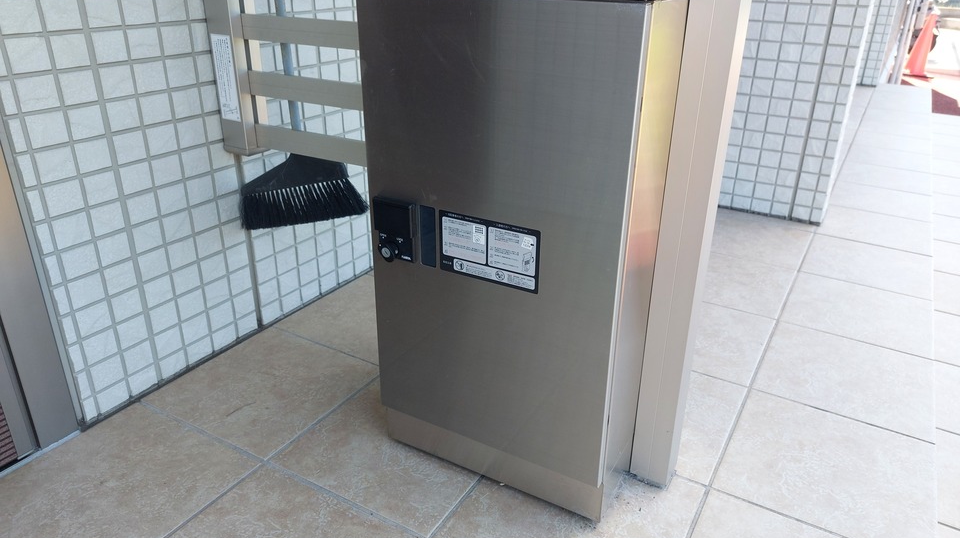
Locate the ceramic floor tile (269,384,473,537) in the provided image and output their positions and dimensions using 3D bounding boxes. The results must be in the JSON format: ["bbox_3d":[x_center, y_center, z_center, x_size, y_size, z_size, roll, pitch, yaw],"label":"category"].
[{"bbox_3d":[-0.123,0.283,1.084,0.296,0.010,0.296,15,28,28],"label":"ceramic floor tile"}]

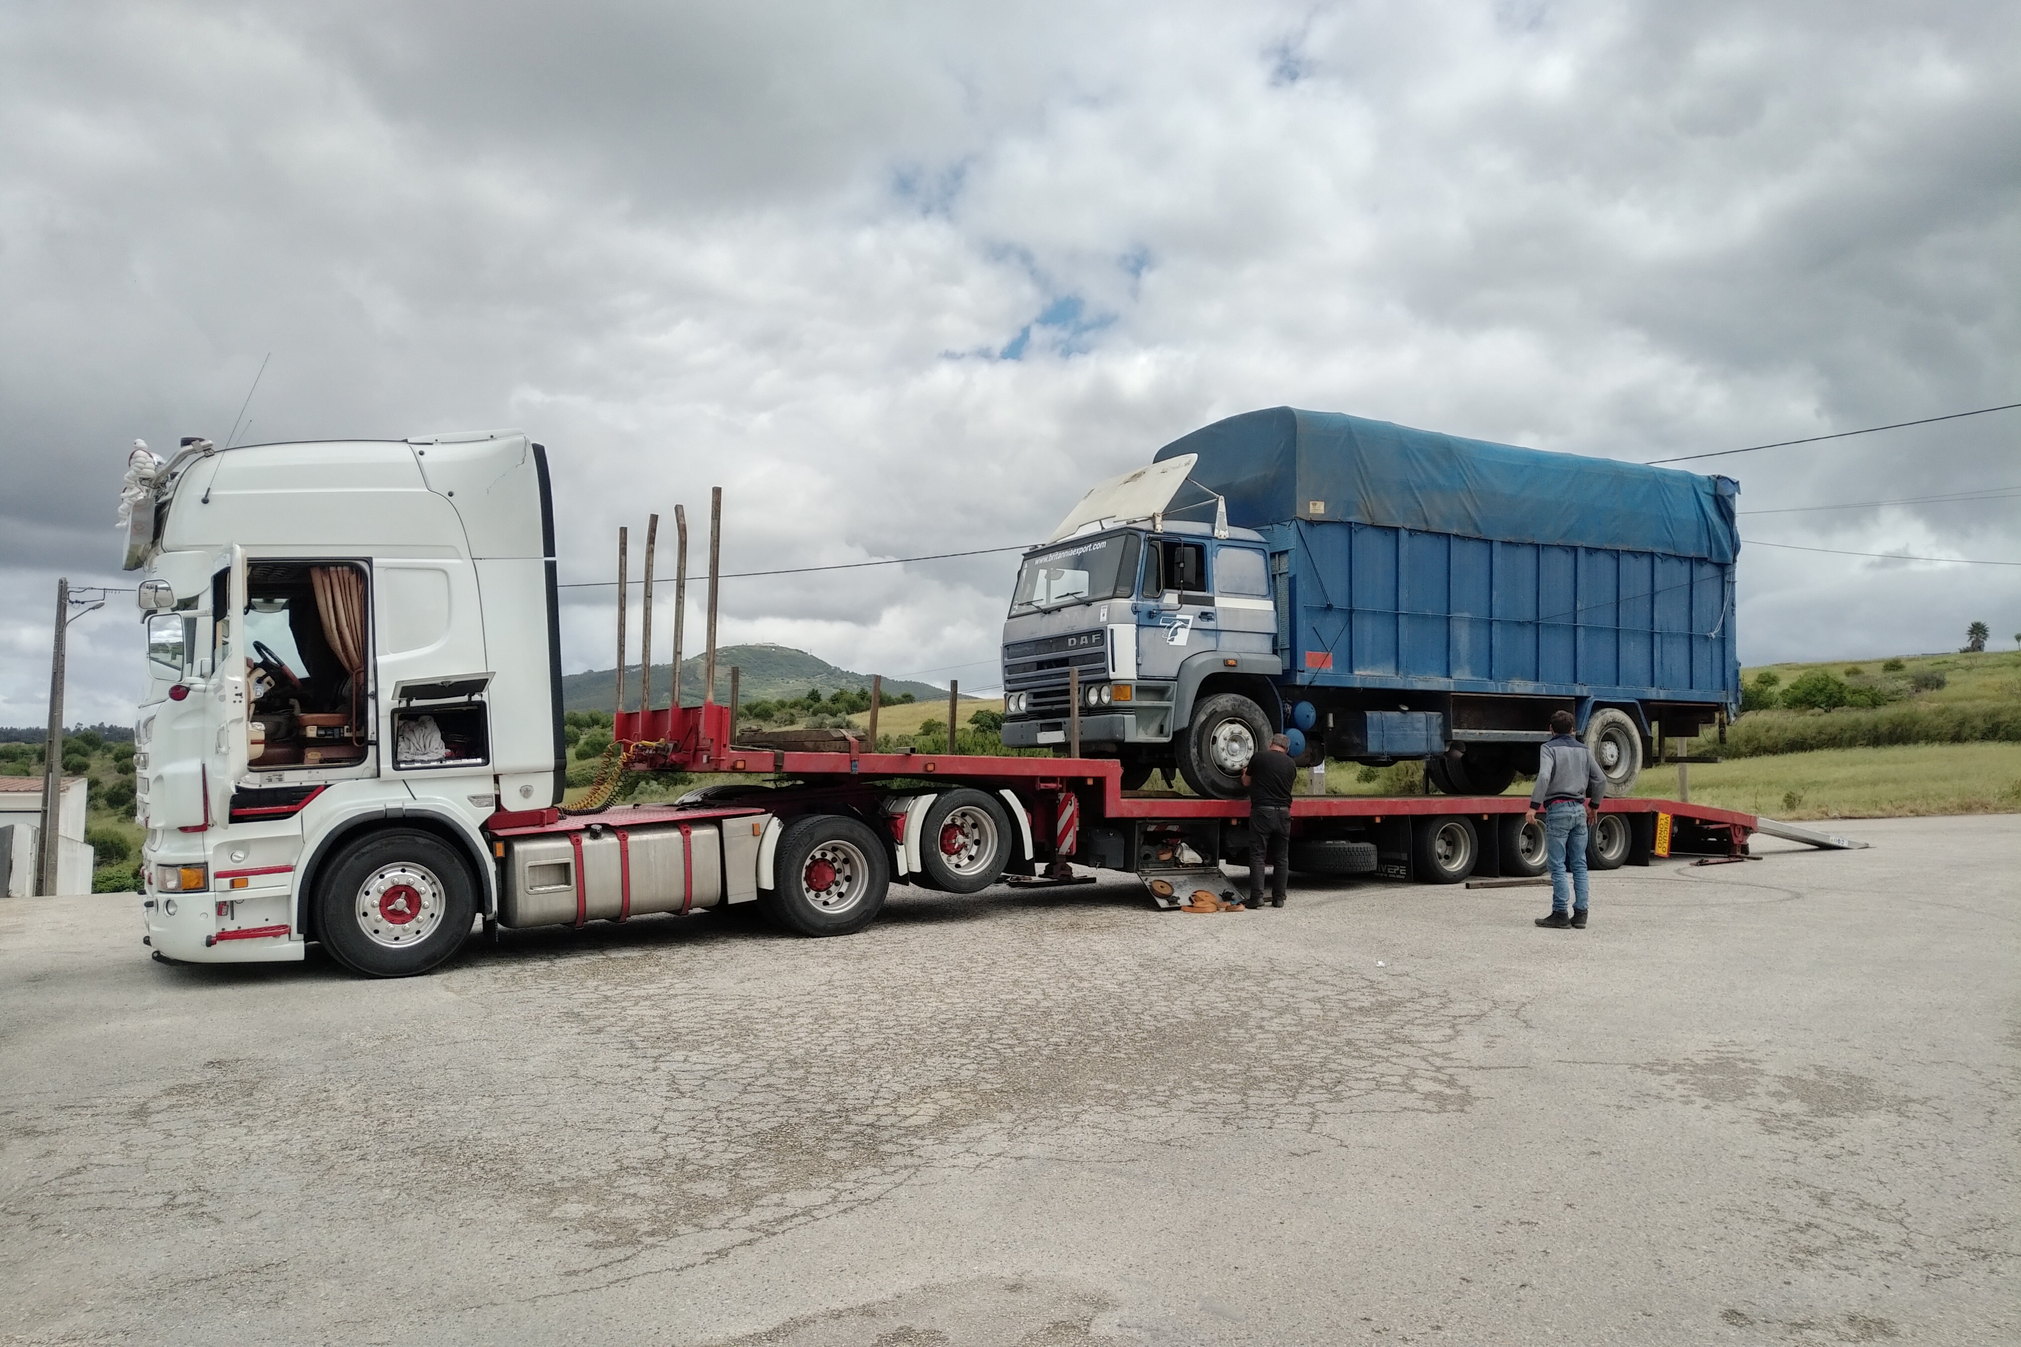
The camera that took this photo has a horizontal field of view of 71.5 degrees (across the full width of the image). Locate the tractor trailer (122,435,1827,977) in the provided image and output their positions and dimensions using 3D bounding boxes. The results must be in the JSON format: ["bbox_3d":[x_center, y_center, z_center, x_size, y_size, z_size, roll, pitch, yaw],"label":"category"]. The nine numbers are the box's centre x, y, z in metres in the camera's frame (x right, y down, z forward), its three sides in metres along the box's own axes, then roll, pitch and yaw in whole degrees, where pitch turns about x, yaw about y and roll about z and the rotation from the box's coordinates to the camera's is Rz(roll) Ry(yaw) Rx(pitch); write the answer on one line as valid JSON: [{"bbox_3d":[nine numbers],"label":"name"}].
[{"bbox_3d":[1.405,0.310,14.873,18.240,4.050,2.750,1,-4,-32],"label":"tractor trailer"}]

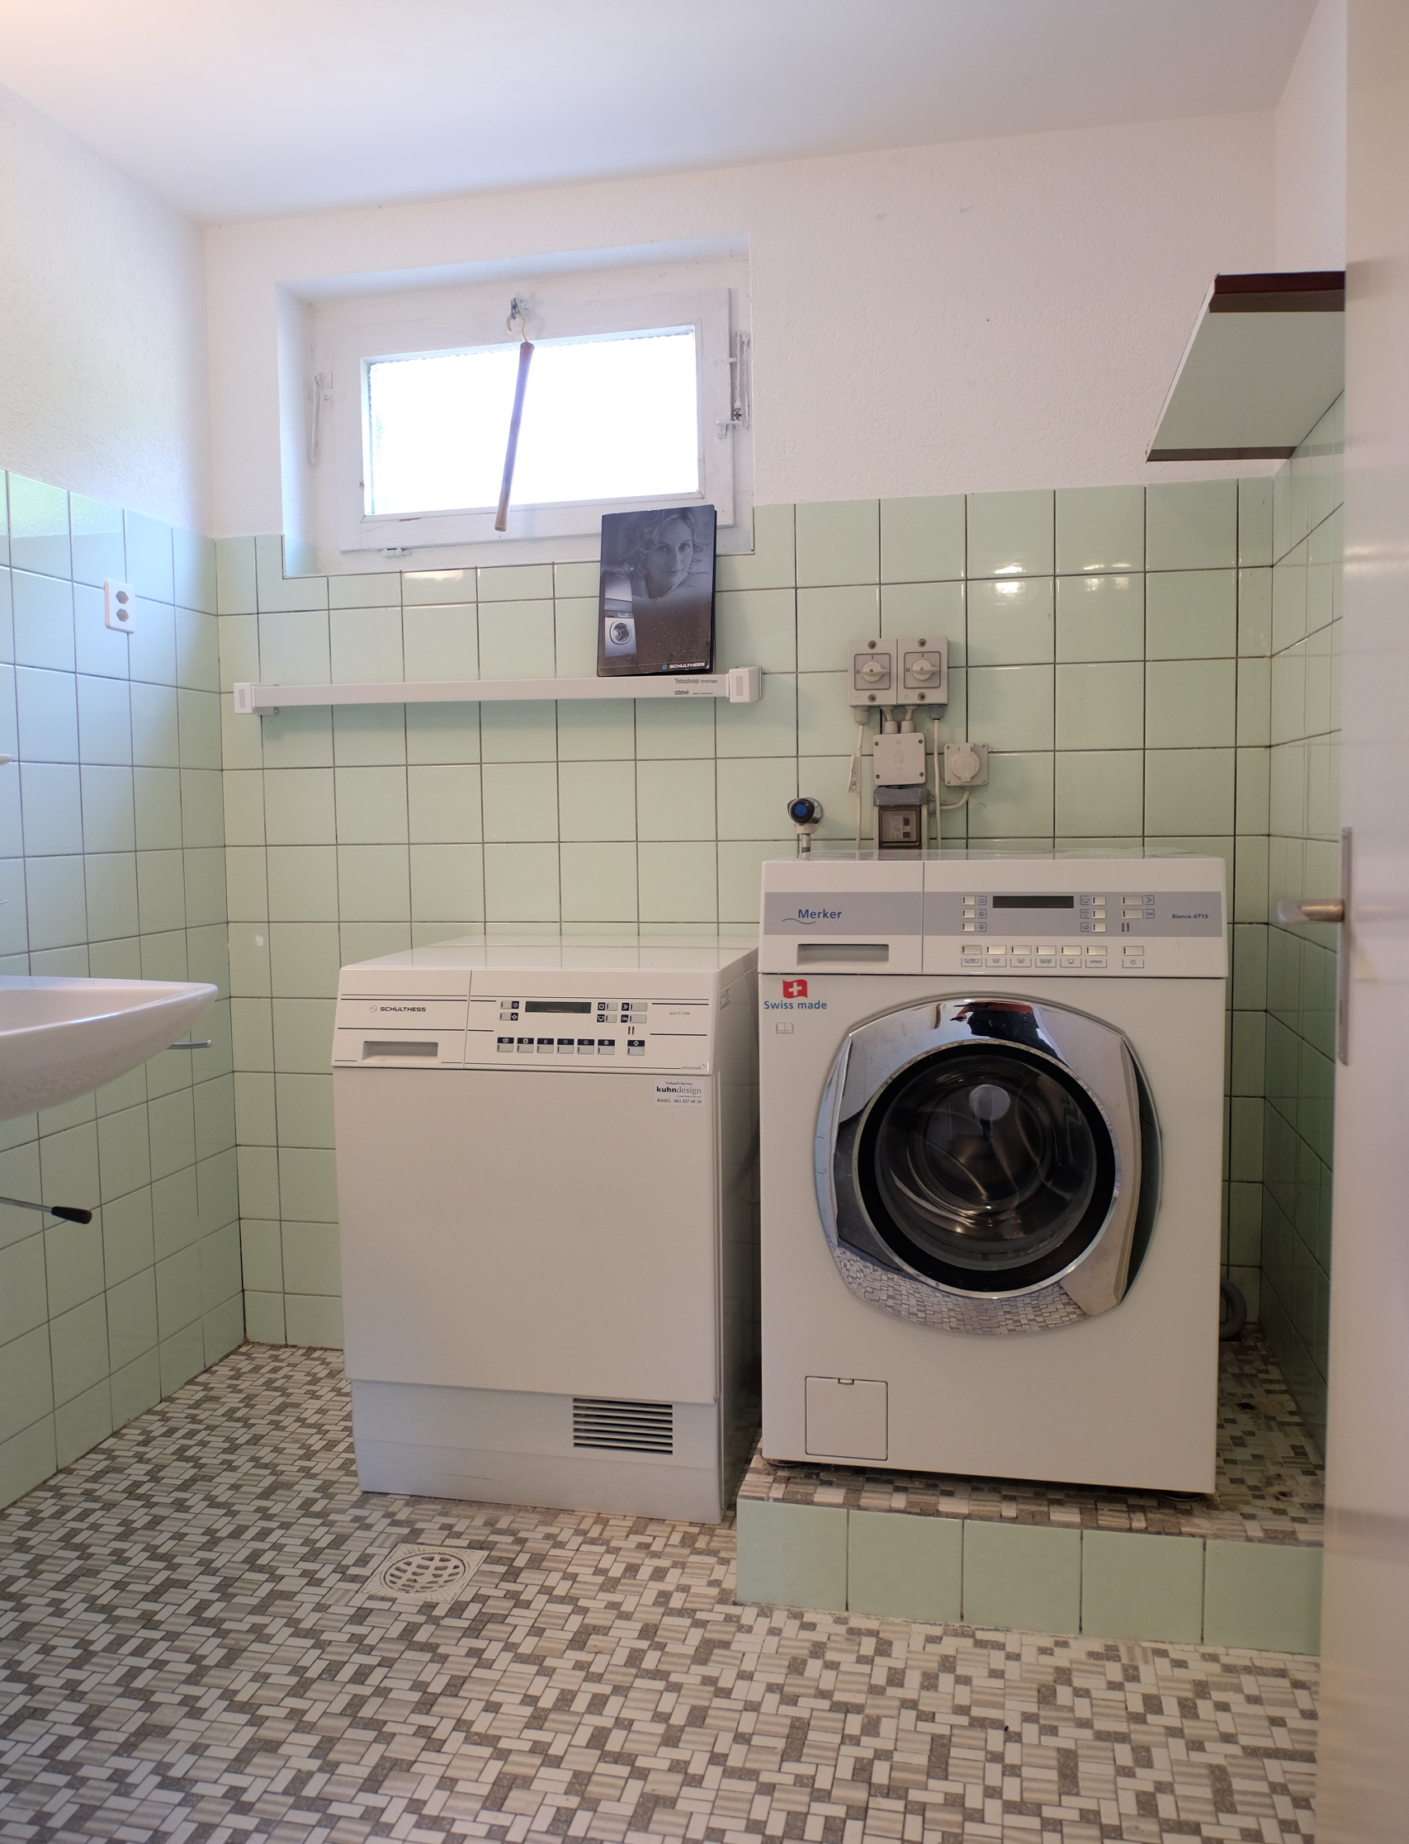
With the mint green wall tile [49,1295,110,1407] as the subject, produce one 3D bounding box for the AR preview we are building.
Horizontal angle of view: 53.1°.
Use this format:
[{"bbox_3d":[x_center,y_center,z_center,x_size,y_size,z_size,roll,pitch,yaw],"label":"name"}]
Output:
[{"bbox_3d":[-1.062,0.728,2.387,0.010,0.150,0.150,0,4,11],"label":"mint green wall tile"}]

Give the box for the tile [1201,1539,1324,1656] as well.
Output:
[{"bbox_3d":[0.709,0.851,1.779,0.149,0.140,0.008,0,5,12],"label":"tile"}]

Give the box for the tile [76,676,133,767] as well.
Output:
[{"bbox_3d":[-1.030,-0.344,2.412,0.010,0.150,0.148,0,5,12],"label":"tile"}]

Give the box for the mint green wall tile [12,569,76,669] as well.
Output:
[{"bbox_3d":[-1.065,-0.484,2.261,0.010,0.149,0.149,0,4,11],"label":"mint green wall tile"}]

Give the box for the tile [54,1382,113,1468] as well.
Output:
[{"bbox_3d":[-1.042,0.840,2.361,0.010,0.100,0.144,0,5,12],"label":"tile"}]

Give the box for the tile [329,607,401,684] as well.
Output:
[{"bbox_3d":[-0.642,-0.522,2.696,0.147,0.147,0.010,0,5,12],"label":"tile"}]

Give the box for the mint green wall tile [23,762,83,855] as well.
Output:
[{"bbox_3d":[-1.060,-0.183,2.284,0.010,0.149,0.149,0,4,11],"label":"mint green wall tile"}]

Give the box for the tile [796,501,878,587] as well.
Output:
[{"bbox_3d":[0.242,-0.682,2.552,0.150,0.145,0.010,0,4,12],"label":"tile"}]

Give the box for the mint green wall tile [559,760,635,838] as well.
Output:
[{"bbox_3d":[-0.197,-0.222,2.626,0.148,0.148,0.010,0,5,11],"label":"mint green wall tile"}]

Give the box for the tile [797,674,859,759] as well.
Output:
[{"bbox_3d":[0.246,-0.379,2.575,0.150,0.150,0.010,0,4,12],"label":"tile"}]

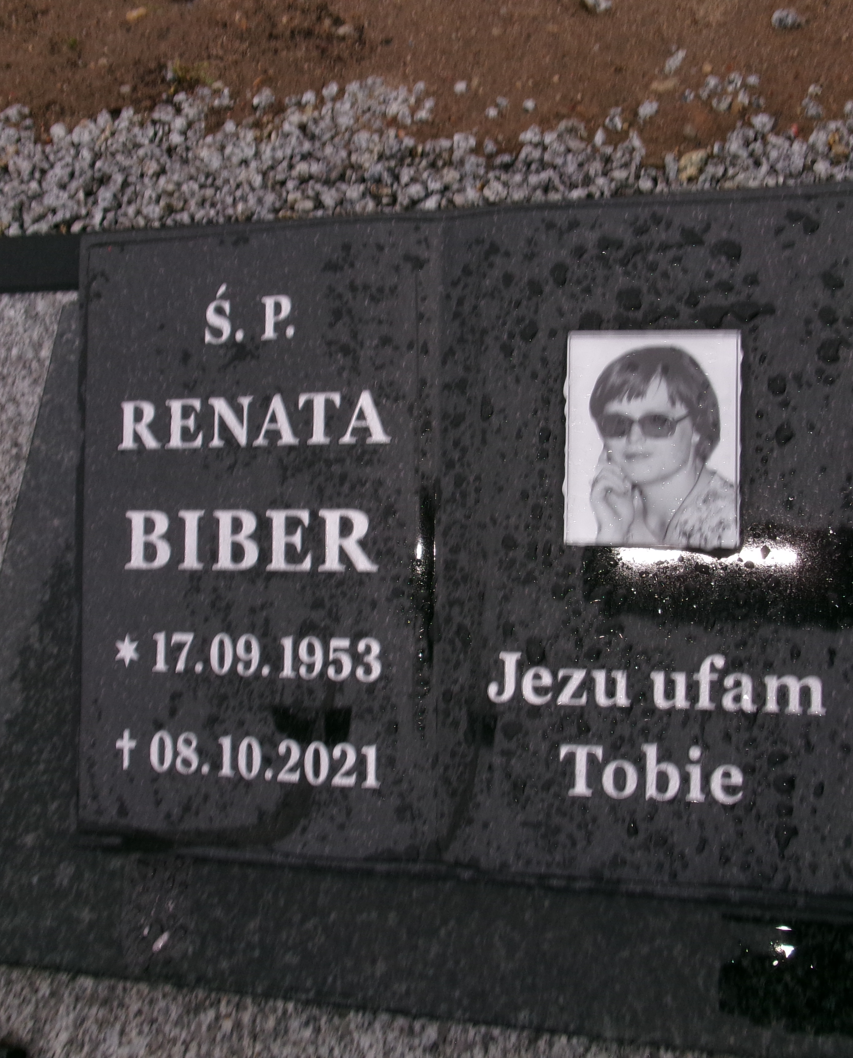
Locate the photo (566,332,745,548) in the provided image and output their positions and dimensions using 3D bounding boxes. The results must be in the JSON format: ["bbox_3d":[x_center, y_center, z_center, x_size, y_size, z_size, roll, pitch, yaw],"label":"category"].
[{"bbox_3d":[0.110,-0.043,0.555,0.083,0.008,0.105,1,88,10],"label":"photo"}]

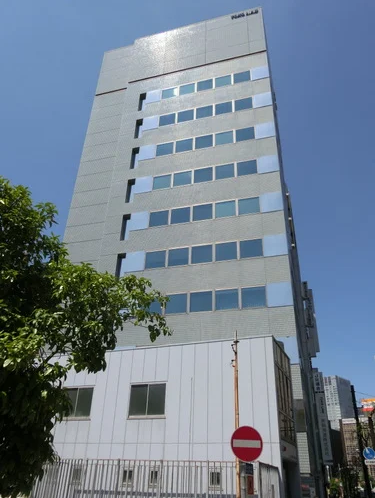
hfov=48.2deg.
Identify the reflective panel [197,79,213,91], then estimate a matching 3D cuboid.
[{"bbox_3d":[1.511,-14.084,35.992,1.382,1.275,0.150,-7,-32,15],"label":"reflective panel"}]

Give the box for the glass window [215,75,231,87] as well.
[{"bbox_3d":[3.169,-14.876,37.070,1.517,1.351,0.100,-7,-32,15],"label":"glass window"}]

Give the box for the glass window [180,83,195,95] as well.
[{"bbox_3d":[-0.036,-13.601,35.674,1.415,1.293,0.100,-7,-32,15],"label":"glass window"}]

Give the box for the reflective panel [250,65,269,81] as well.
[{"bbox_3d":[6.111,-14.723,35.109,1.462,1.528,0.120,-7,-32,15],"label":"reflective panel"}]

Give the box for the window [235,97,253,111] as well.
[{"bbox_3d":[4.660,-12.065,34.851,1.517,1.351,0.100,-7,-32,15],"label":"window"}]

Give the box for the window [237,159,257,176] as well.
[{"bbox_3d":[4.254,-5.785,29.985,1.382,1.275,0.150,-7,-32,15],"label":"window"}]

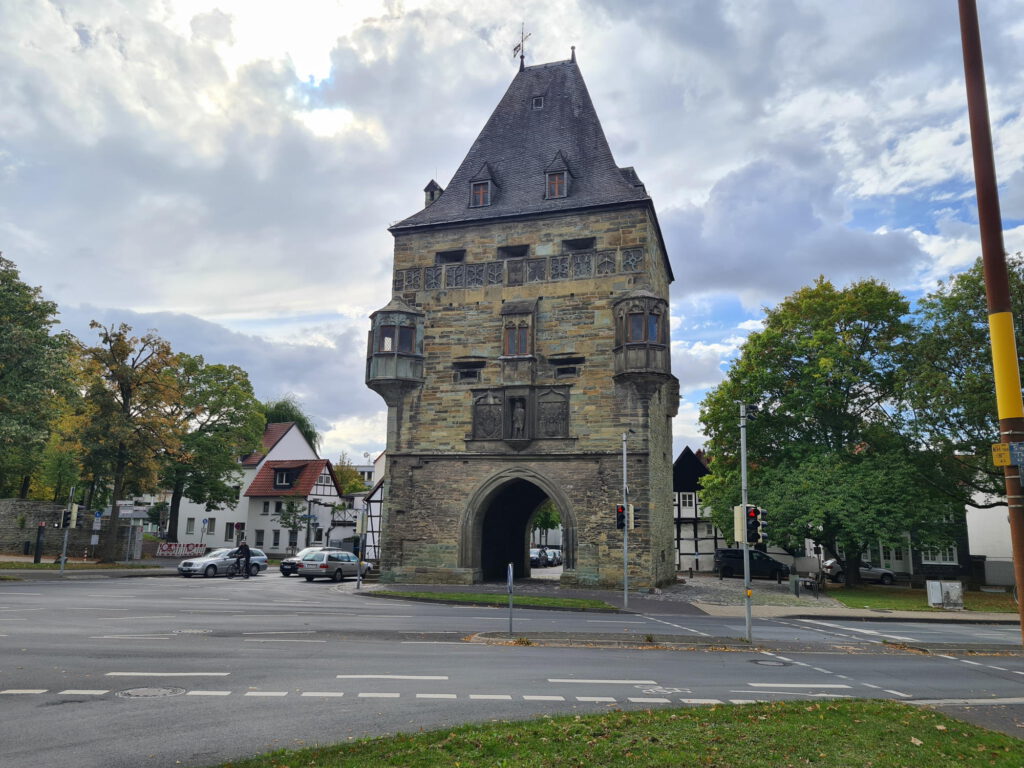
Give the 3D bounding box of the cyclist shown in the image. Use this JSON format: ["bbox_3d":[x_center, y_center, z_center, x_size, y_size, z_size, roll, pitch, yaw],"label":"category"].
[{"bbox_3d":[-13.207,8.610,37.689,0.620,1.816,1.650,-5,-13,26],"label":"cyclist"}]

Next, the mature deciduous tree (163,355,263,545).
[{"bbox_3d":[-23.594,5.139,62.139,8.602,15.484,8.602,1,-12,0],"label":"mature deciduous tree"}]

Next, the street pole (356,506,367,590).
[{"bbox_3d":[-6.149,6.726,31.624,0.140,3.339,0.140,1,-11,0],"label":"street pole"}]

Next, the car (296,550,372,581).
[{"bbox_3d":[-8.942,9.303,39.500,1.820,1.500,4.780,-3,-12,19],"label":"car"}]

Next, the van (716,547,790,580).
[{"bbox_3d":[15.671,11.786,50.479,4.680,1.840,1.880,2,-11,-1],"label":"van"}]

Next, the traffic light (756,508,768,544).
[{"bbox_3d":[5.402,3.069,16.566,0.340,0.800,0.280,1,-11,4],"label":"traffic light"}]

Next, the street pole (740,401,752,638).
[{"bbox_3d":[5.048,2.933,16.591,0.130,5.053,0.130,1,-11,0],"label":"street pole"}]

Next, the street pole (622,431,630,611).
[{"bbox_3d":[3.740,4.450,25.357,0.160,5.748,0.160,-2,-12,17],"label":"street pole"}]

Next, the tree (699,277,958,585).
[{"bbox_3d":[17.318,2.278,43.284,13.827,17.509,13.136,1,-12,0],"label":"tree"}]

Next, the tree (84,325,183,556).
[{"bbox_3d":[-23.770,3.430,48.457,6.200,15.002,6.200,7,-13,-27],"label":"tree"}]

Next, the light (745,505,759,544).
[{"bbox_3d":[5.111,2.986,16.346,0.280,0.830,0.340,4,-12,-15],"label":"light"}]

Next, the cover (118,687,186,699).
[{"bbox_3d":[-4.547,3.912,9.696,0.780,0.060,0.780,1,-11,0],"label":"cover"}]

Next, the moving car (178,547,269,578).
[{"bbox_3d":[-14.892,9.218,39.901,1.810,1.490,4.680,-6,-13,30],"label":"moving car"}]

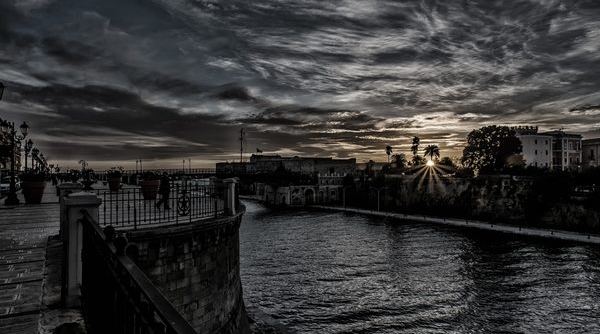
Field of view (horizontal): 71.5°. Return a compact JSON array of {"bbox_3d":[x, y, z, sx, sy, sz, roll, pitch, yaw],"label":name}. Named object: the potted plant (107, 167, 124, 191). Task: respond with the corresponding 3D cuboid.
[{"bbox_3d":[-16.830,1.140,38.000,1.500,2.150,1.500,0,-1,0],"label":"potted plant"}]

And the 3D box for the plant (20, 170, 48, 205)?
[{"bbox_3d":[-14.710,1.080,23.000,1.420,1.870,1.420,0,-1,0],"label":"plant"}]

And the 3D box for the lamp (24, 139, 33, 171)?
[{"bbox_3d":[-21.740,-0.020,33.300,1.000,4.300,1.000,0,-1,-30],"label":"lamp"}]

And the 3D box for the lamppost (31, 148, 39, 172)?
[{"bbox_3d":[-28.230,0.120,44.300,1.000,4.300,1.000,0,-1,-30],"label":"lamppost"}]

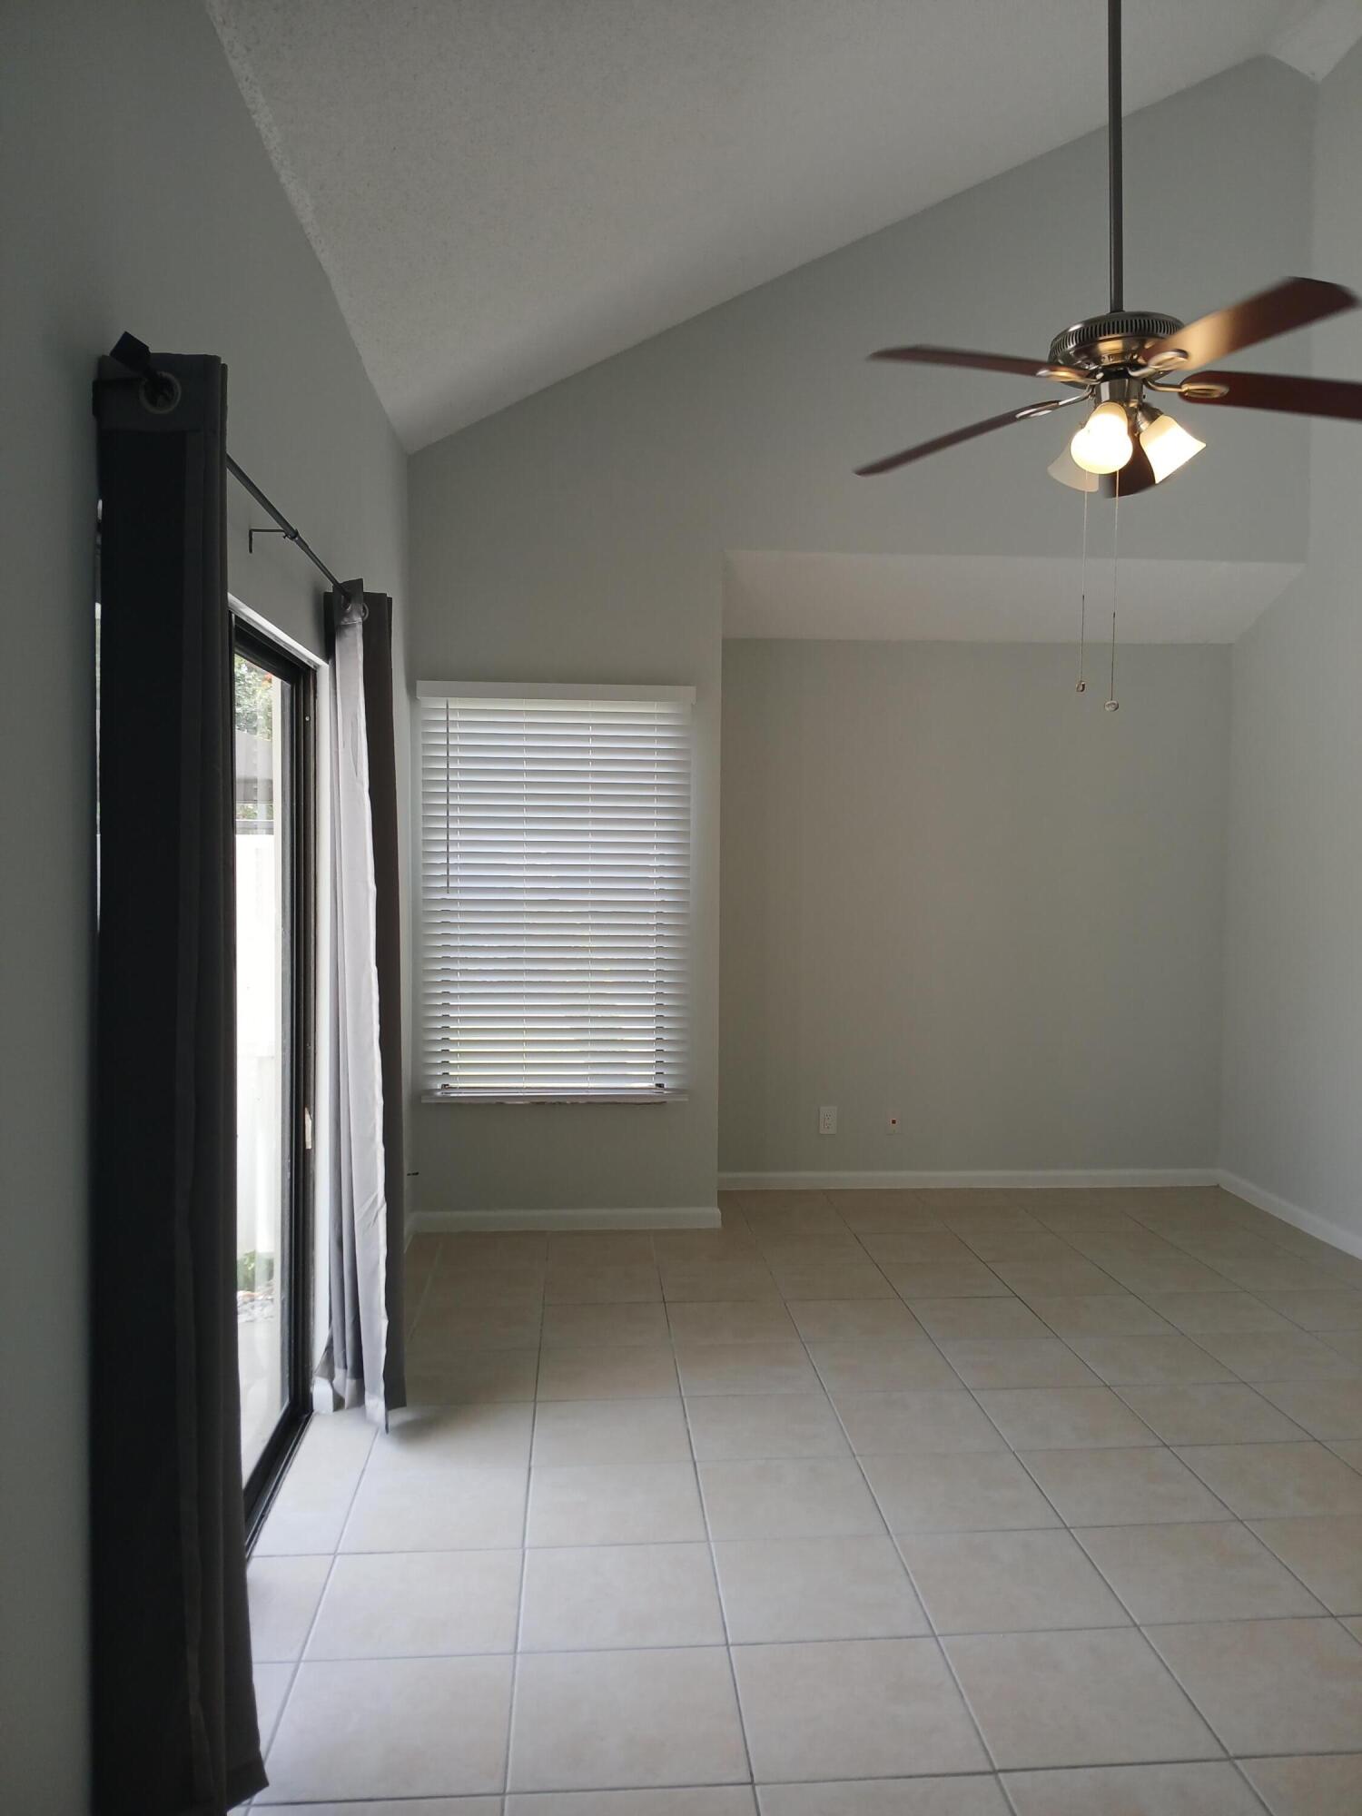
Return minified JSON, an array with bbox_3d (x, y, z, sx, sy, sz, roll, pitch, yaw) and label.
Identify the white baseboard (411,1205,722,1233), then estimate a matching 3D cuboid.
[{"bbox_3d":[-0.446,1.247,5.459,1.236,0.080,0.015,0,3,-4],"label":"white baseboard"}]

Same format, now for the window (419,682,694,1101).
[{"bbox_3d":[-0.485,-0.056,5.368,1.066,1.630,0.090,0,3,-4],"label":"window"}]

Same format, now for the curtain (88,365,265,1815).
[{"bbox_3d":[-0.723,0.321,2.017,0.175,2.162,0.229,0,3,-4],"label":"curtain"}]

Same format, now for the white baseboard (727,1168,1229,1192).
[{"bbox_3d":[1.281,1.223,6.123,2.317,0.080,0.015,0,3,-4],"label":"white baseboard"}]

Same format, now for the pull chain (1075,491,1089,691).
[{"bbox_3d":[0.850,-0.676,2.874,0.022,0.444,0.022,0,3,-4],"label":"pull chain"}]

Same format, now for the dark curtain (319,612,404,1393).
[{"bbox_3d":[-0.837,0.248,3.578,0.196,2.171,0.318,0,3,-4],"label":"dark curtain"}]

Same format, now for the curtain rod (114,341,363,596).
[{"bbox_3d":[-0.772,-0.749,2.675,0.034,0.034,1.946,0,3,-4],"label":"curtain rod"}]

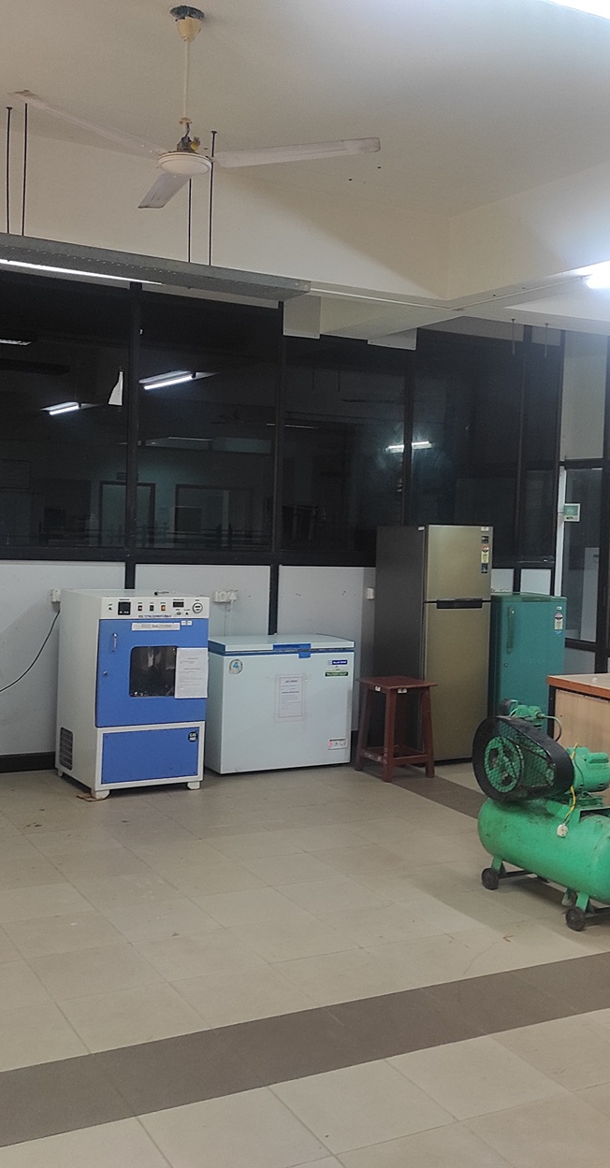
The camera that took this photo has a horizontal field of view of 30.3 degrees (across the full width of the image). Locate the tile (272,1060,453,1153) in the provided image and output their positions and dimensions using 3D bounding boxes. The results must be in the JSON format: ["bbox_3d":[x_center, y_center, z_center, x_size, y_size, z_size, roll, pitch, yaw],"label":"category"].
[{"bbox_3d":[0.163,1.477,3.189,0.400,0.010,0.400,0,4,-28],"label":"tile"}]

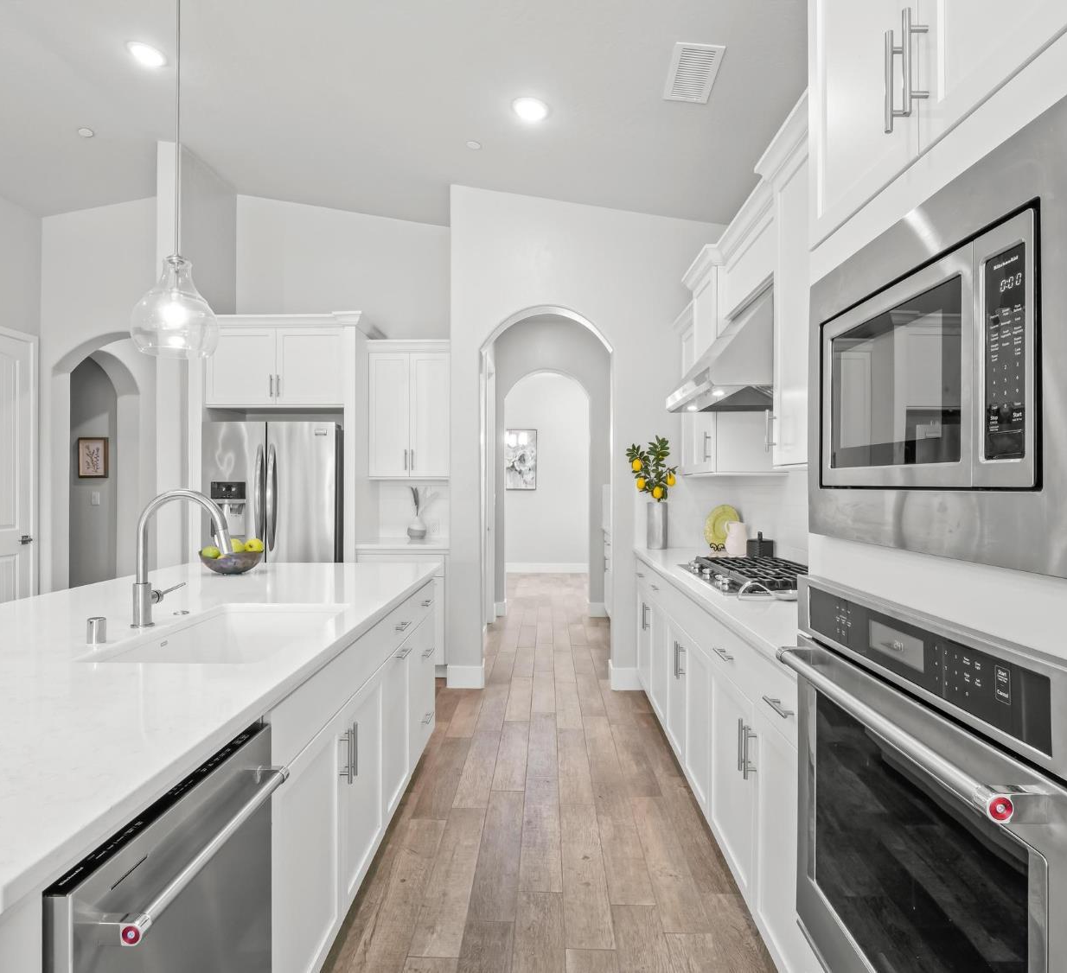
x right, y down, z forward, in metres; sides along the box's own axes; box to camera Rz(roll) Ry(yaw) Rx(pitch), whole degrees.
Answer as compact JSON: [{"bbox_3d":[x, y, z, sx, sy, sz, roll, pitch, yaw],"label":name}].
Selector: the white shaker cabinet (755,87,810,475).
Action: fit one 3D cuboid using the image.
[{"bbox_3d":[1.046,-0.632,2.259,0.420,1.135,0.550,0,0,1],"label":"white shaker cabinet"}]

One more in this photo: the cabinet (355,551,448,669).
[{"bbox_3d":[-0.881,0.845,4.855,0.618,0.830,0.610,0,0,1],"label":"cabinet"}]

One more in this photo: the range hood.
[{"bbox_3d":[0.971,-0.576,2.975,0.560,0.405,0.890,0,0,1],"label":"range hood"}]

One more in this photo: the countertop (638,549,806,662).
[{"bbox_3d":[0.929,0.418,2.892,0.639,0.040,2.860,0,0,1],"label":"countertop"}]

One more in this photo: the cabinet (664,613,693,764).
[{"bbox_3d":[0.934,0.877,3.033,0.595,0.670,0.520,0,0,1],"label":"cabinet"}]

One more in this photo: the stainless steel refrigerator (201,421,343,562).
[{"bbox_3d":[-1.754,0.435,4.863,0.900,1.750,0.770,0,0,1],"label":"stainless steel refrigerator"}]

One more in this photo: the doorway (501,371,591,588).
[{"bbox_3d":[0.136,0.072,6.849,0.848,2.475,0.180,0,0,1],"label":"doorway"}]

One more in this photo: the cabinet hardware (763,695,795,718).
[{"bbox_3d":[0.596,0.533,1.622,0.039,0.016,0.150,0,0,1],"label":"cabinet hardware"}]

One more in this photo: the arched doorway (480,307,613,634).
[{"bbox_3d":[0.088,0.073,4.442,0.850,2.475,0.205,0,0,1],"label":"arched doorway"}]

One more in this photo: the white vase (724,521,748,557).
[{"bbox_3d":[1.115,0.285,3.648,0.125,0.191,0.110,0,0,1],"label":"white vase"}]

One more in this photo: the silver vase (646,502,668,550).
[{"bbox_3d":[0.775,0.249,4.235,0.134,0.296,0.134,0,0,1],"label":"silver vase"}]

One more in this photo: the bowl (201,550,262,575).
[{"bbox_3d":[-1.387,0.349,3.100,0.270,0.098,0.270,0,0,0],"label":"bowl"}]

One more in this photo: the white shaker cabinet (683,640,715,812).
[{"bbox_3d":[0.922,0.913,2.607,0.578,0.607,0.450,0,0,1],"label":"white shaker cabinet"}]

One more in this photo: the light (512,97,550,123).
[{"bbox_3d":[-0.013,-1.879,3.360,0.190,0.030,0.190,8,0,1],"label":"light"}]

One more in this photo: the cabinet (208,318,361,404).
[{"bbox_3d":[-1.683,-0.822,4.829,1.009,0.596,0.690,0,0,1],"label":"cabinet"}]

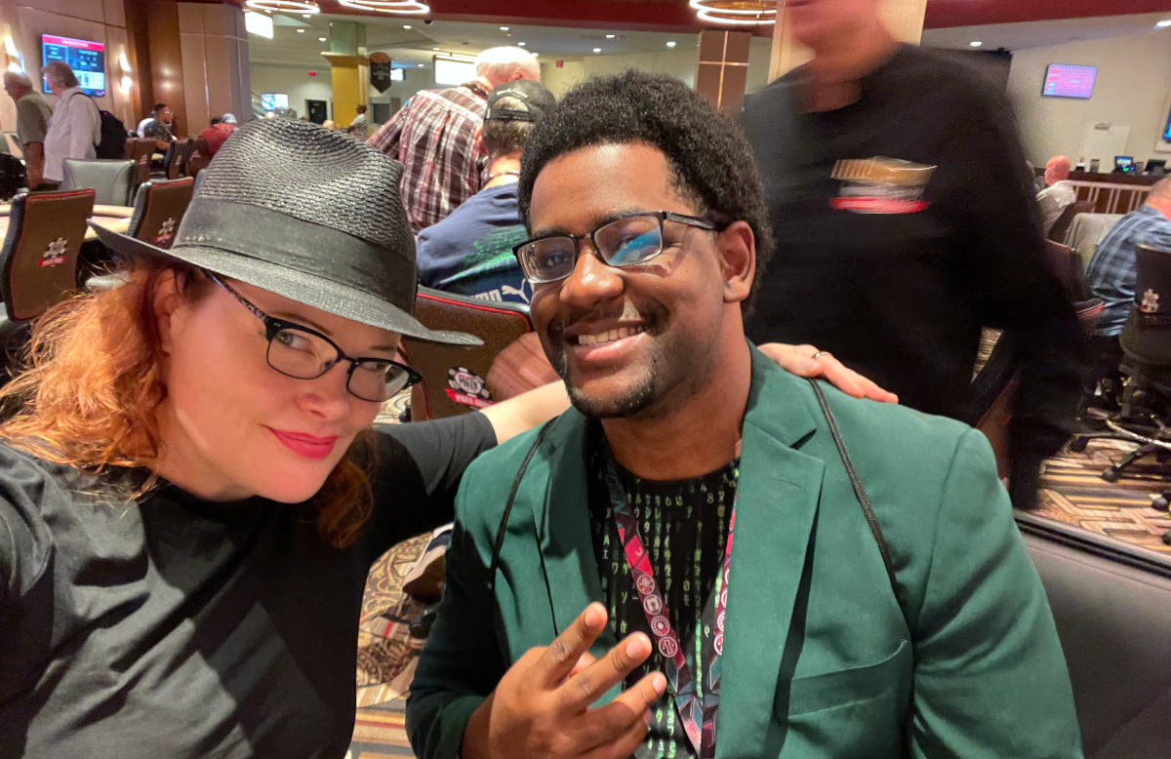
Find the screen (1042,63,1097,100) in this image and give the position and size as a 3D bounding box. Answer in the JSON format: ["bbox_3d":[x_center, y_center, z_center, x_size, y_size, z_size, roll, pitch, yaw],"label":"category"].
[{"bbox_3d":[8.812,-5.424,14.179,1.020,0.580,0.080,1,18,-7],"label":"screen"}]

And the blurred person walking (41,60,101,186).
[{"bbox_3d":[-4.239,-1.767,6.491,0.350,1.690,0.480,-2,18,-15],"label":"blurred person walking"}]

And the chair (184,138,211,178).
[{"bbox_3d":[-4.548,-2.248,8.903,0.600,0.980,0.550,10,19,21],"label":"chair"}]

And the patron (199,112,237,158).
[{"bbox_3d":[-4.754,-2.763,10.119,0.530,1.320,0.750,5,18,5],"label":"patron"}]

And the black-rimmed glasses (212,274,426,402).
[{"bbox_3d":[-0.208,-0.037,0.573,0.140,0.045,0.140,34,6,38],"label":"black-rimmed glasses"}]

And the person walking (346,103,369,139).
[{"bbox_3d":[-5.224,-5.483,17.972,0.420,1.660,0.500,-4,19,-20],"label":"person walking"}]

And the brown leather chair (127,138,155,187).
[{"bbox_3d":[-4.930,-2.132,8.507,0.600,0.980,0.550,9,18,15],"label":"brown leather chair"}]

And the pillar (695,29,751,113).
[{"bbox_3d":[1.737,-3.292,10.705,0.670,2.680,0.670,4,17,0],"label":"pillar"}]

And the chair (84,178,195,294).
[{"bbox_3d":[-2.423,-0.571,4.196,0.620,1.000,0.530,3,18,-2],"label":"chair"}]

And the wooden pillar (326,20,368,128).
[{"bbox_3d":[-6.107,-7.219,20.058,0.750,3.600,0.750,5,18,5],"label":"wooden pillar"}]

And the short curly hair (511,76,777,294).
[{"bbox_3d":[0.053,-0.174,0.690,0.220,0.205,0.235,-6,-1,32],"label":"short curly hair"}]

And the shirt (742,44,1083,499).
[{"bbox_3d":[0.571,-0.183,1.423,0.380,0.770,0.540,-9,21,-32],"label":"shirt"}]

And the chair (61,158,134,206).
[{"bbox_3d":[-3.100,-0.905,5.046,0.560,0.980,0.620,-6,20,-28],"label":"chair"}]

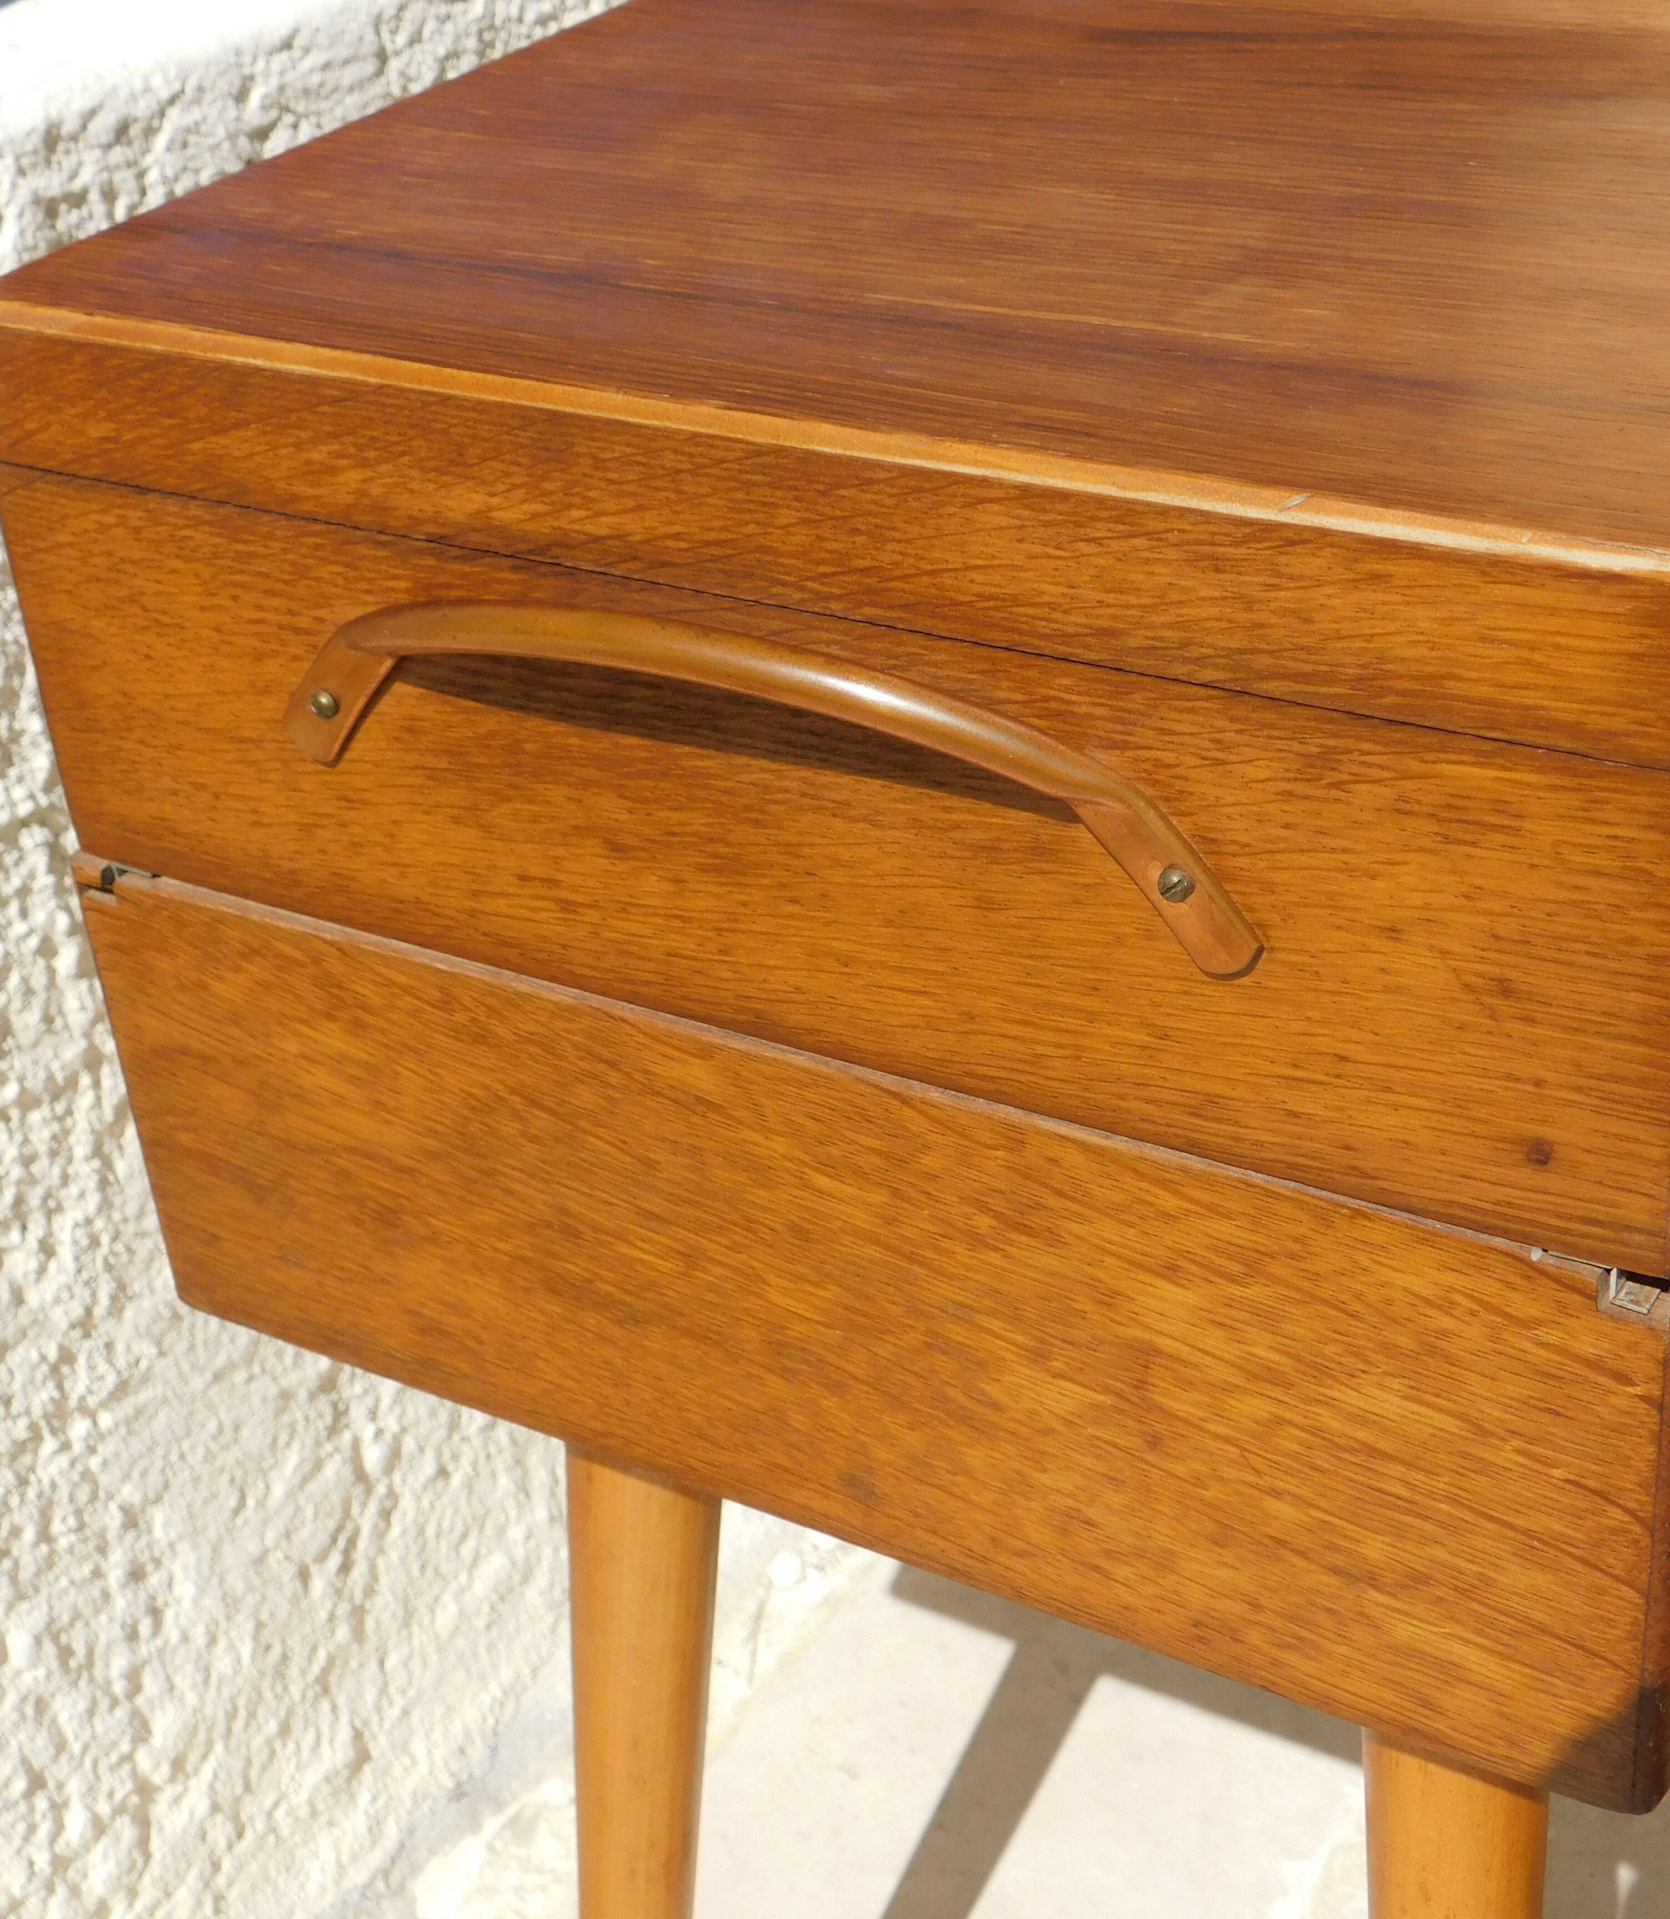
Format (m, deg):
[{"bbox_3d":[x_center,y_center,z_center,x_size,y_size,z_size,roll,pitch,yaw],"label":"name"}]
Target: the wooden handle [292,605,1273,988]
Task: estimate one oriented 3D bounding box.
[{"bbox_3d":[-0.021,-0.027,0.380,0.157,0.042,0.018,14,34,31],"label":"wooden handle"}]

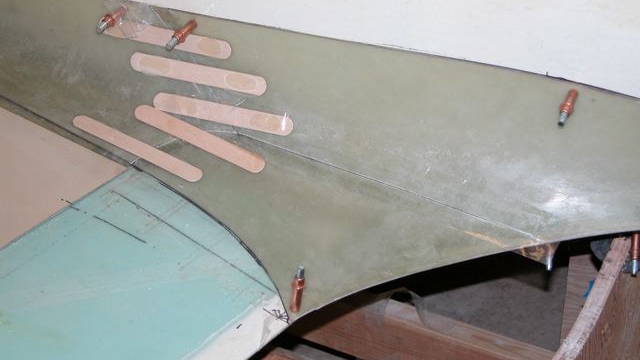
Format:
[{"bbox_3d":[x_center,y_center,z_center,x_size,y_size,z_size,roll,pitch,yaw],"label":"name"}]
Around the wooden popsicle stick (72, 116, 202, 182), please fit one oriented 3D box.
[{"bbox_3d":[-0.170,-0.030,1.432,0.150,0.002,0.018,22,47,22],"label":"wooden popsicle stick"}]

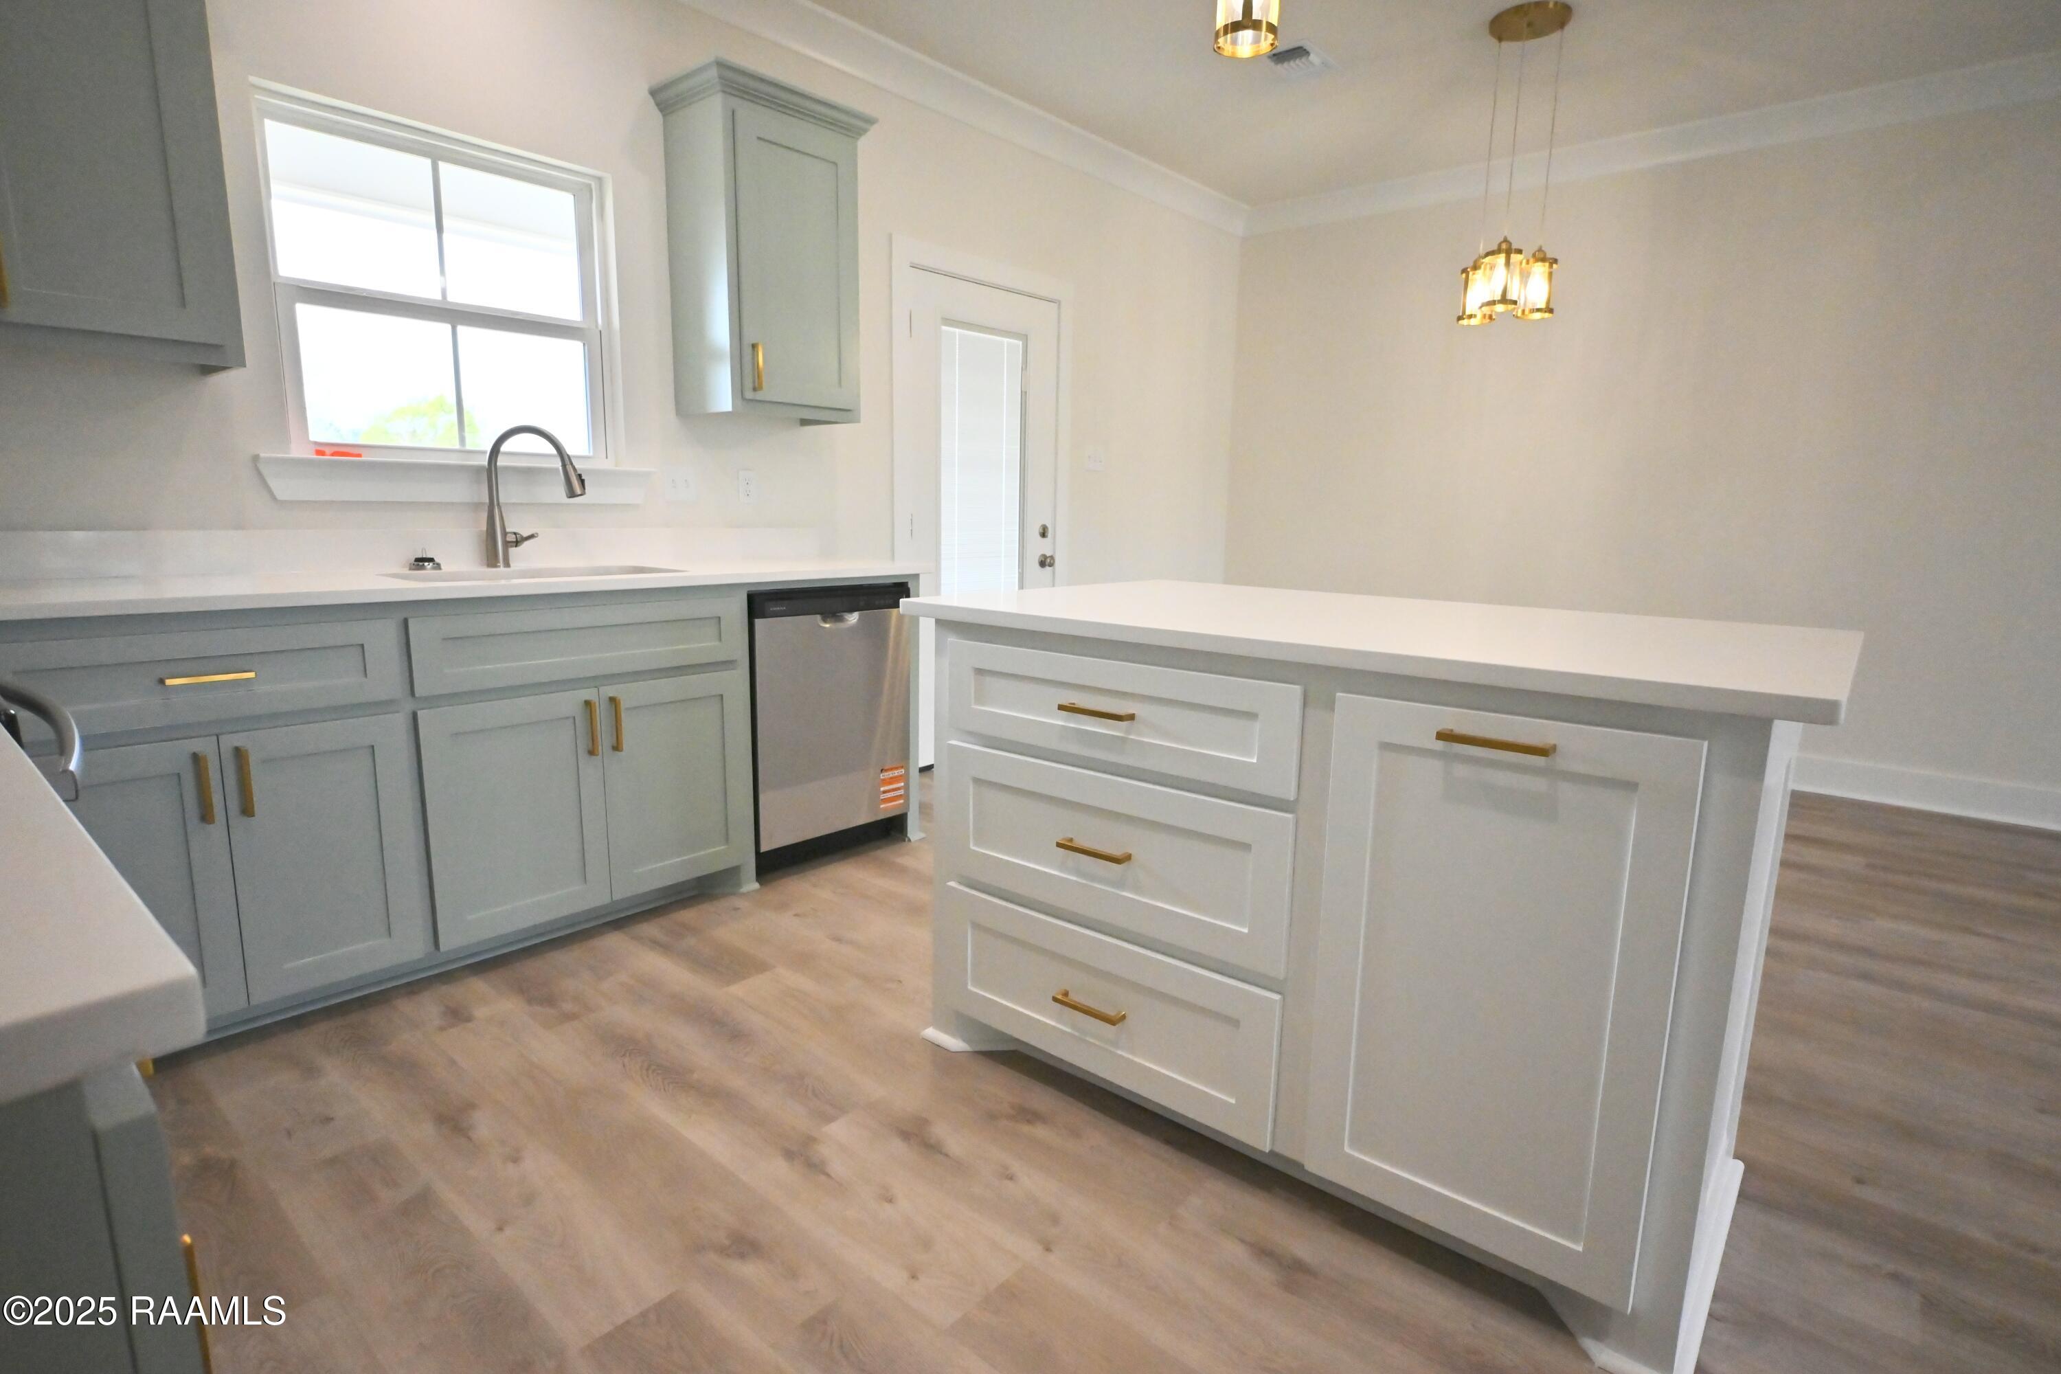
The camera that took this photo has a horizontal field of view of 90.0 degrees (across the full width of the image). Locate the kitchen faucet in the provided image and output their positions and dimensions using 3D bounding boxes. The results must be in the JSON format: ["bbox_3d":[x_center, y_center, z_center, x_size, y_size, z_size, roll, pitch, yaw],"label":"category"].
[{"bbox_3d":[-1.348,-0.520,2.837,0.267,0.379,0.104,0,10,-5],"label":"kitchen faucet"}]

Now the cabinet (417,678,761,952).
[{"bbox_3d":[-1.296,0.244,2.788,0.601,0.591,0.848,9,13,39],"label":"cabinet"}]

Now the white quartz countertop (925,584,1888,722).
[{"bbox_3d":[0.619,-0.123,1.968,1.510,0.031,0.937,9,13,39],"label":"white quartz countertop"}]

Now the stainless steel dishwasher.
[{"bbox_3d":[-0.812,0.079,3.344,0.606,0.851,0.609,9,13,39],"label":"stainless steel dishwasher"}]

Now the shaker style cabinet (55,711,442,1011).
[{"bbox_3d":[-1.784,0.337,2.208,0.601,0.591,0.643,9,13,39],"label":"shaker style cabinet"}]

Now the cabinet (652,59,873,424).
[{"bbox_3d":[-0.827,-1.342,3.294,0.353,0.960,0.590,9,13,39],"label":"cabinet"}]

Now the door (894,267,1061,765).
[{"bbox_3d":[-0.200,-0.699,4.498,0.045,2.015,0.913,9,13,39],"label":"door"}]

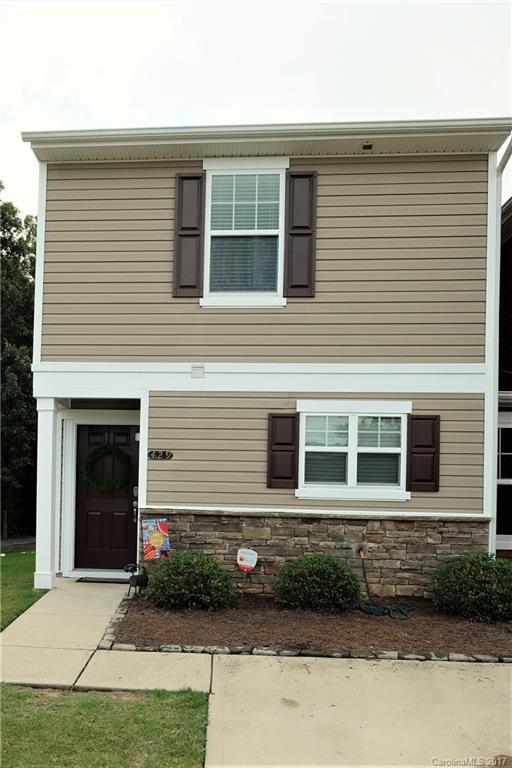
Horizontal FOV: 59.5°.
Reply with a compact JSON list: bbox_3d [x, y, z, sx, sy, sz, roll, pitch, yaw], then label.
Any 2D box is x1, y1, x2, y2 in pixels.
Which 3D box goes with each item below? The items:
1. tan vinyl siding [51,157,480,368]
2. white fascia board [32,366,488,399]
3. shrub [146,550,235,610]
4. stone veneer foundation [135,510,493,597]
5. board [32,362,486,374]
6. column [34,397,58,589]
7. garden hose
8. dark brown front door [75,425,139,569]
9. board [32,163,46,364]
[{"bbox_3d":[0.045,-1.482,5.394,5.330,2.480,0.050,1,-1,3],"label":"tan vinyl siding"},{"bbox_3d":[-0.025,0.028,5.368,5.440,0.290,0.060,1,-1,3],"label":"white fascia board"},{"bbox_3d":[-0.716,2.138,4.908,0.950,0.640,0.880,1,-1,3],"label":"shrub"},{"bbox_3d":[0.655,2.027,5.284,4.080,1.000,0.130,1,-1,3],"label":"stone veneer foundation"},{"bbox_3d":[-0.034,-0.200,5.357,5.450,0.125,0.060,1,-1,3],"label":"board"},{"bbox_3d":[-2.582,1.338,5.579,0.235,2.340,0.235,1,-1,3],"label":"column"},{"bbox_3d":[1.416,2.185,4.967,0.568,0.582,0.520,1,-1,3],"label":"garden hose"},{"bbox_3d":[-2.082,1.595,6.341,0.914,2.035,0.050,1,-1,3],"label":"dark brown front door"},{"bbox_3d":[-2.659,-1.504,5.540,0.100,2.480,0.080,1,-1,3],"label":"board"}]

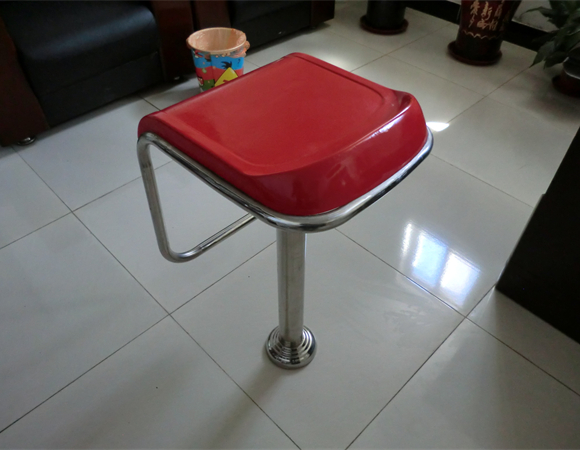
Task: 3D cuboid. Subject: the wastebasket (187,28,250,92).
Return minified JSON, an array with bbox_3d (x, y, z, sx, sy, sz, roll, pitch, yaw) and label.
[{"bbox_3d":[-0.319,-0.725,2.148,0.258,0.252,0.258,1,45,-1],"label":"wastebasket"}]

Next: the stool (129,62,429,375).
[{"bbox_3d":[-0.012,0.068,1.019,0.350,0.730,0.370,-34,55,-30],"label":"stool"}]

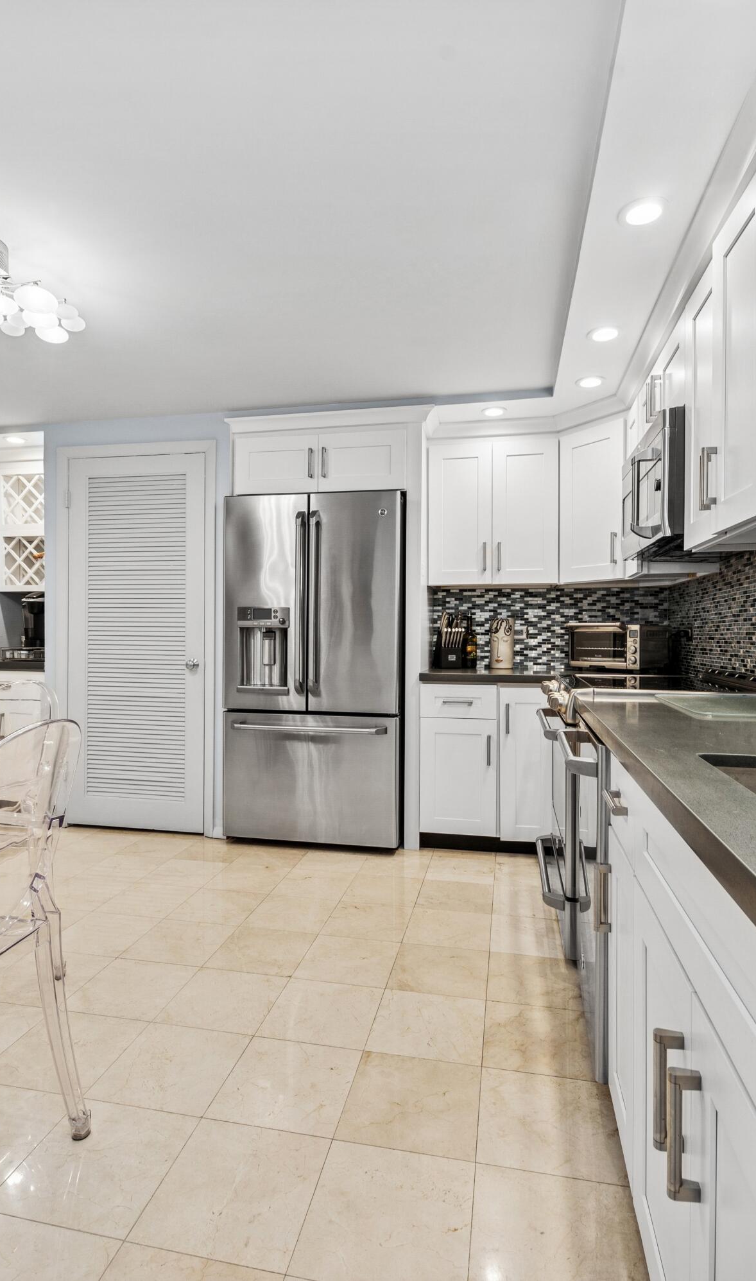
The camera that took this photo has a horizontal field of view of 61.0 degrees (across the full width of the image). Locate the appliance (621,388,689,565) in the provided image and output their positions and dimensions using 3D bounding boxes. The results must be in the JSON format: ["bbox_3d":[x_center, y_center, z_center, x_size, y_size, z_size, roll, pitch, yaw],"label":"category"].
[{"bbox_3d":[1.156,-0.535,2.358,0.400,0.420,0.765,0,1,12],"label":"appliance"}]

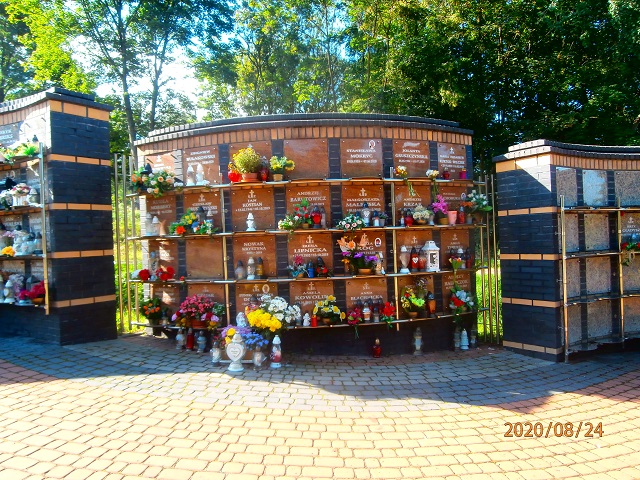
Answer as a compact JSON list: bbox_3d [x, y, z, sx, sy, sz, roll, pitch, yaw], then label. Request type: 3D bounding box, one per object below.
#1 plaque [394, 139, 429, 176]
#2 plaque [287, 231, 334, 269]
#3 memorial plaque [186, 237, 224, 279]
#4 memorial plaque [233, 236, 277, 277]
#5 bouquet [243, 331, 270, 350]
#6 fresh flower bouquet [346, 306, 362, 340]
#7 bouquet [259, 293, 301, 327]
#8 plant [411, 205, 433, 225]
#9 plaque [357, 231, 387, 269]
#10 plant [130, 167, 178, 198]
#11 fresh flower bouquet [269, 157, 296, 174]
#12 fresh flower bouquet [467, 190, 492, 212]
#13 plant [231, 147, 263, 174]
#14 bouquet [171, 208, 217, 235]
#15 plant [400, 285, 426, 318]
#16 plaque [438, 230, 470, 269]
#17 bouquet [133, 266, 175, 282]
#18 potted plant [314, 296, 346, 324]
[{"bbox_3d":[1.089,-0.964,5.540,0.500,0.471,0.030,-2,0,-22],"label":"plaque"},{"bbox_3d":[-0.114,0.169,5.282,0.500,0.471,0.030,-2,0,-1],"label":"plaque"},{"bbox_3d":[-1.353,0.214,5.396,0.490,0.450,0.030,-2,0,19],"label":"memorial plaque"},{"bbox_3d":[-0.748,0.192,5.327,0.500,0.471,0.030,-2,0,9],"label":"memorial plaque"},{"bbox_3d":[-0.673,1.065,4.900,0.270,0.190,0.210,-2,0,8],"label":"bouquet"},{"bbox_3d":[0.372,0.878,4.979,0.170,0.320,0.150,-2,0,-9],"label":"fresh flower bouquet"},{"bbox_3d":[-0.428,0.749,4.945,0.410,0.342,0.270,-2,0,4],"label":"bouquet"},{"bbox_3d":[1.188,-0.291,5.330,0.230,0.232,0.213,-2,0,-23],"label":"plant"},{"bbox_3d":[0.520,0.129,5.221,0.490,0.430,0.025,-2,0,-12],"label":"plaque"},{"bbox_3d":[-1.936,-0.669,5.375,0.480,0.370,0.300,-2,0,29],"label":"plant"},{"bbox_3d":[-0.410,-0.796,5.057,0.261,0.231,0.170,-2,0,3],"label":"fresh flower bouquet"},{"bbox_3d":[1.965,-0.474,5.693,0.280,0.260,0.240,-2,0,-38],"label":"fresh flower bouquet"},{"bbox_3d":[-0.805,-0.829,5.061,0.312,0.359,0.289,-2,0,9],"label":"plant"},{"bbox_3d":[-1.436,-0.205,5.266,0.516,0.301,0.200,-2,0,20],"label":"bouquet"},{"bbox_3d":[1.062,0.706,5.305,0.240,0.360,0.220,-2,0,0],"label":"plant"},{"bbox_3d":[1.696,0.108,5.821,0.500,0.471,0.030,-2,0,-32],"label":"plaque"},{"bbox_3d":[-2.008,0.416,5.575,0.480,0.190,0.220,-2,0,30],"label":"bouquet"},{"bbox_3d":[0.102,0.754,4.978,0.340,0.310,0.270,-2,0,-4],"label":"potted plant"}]

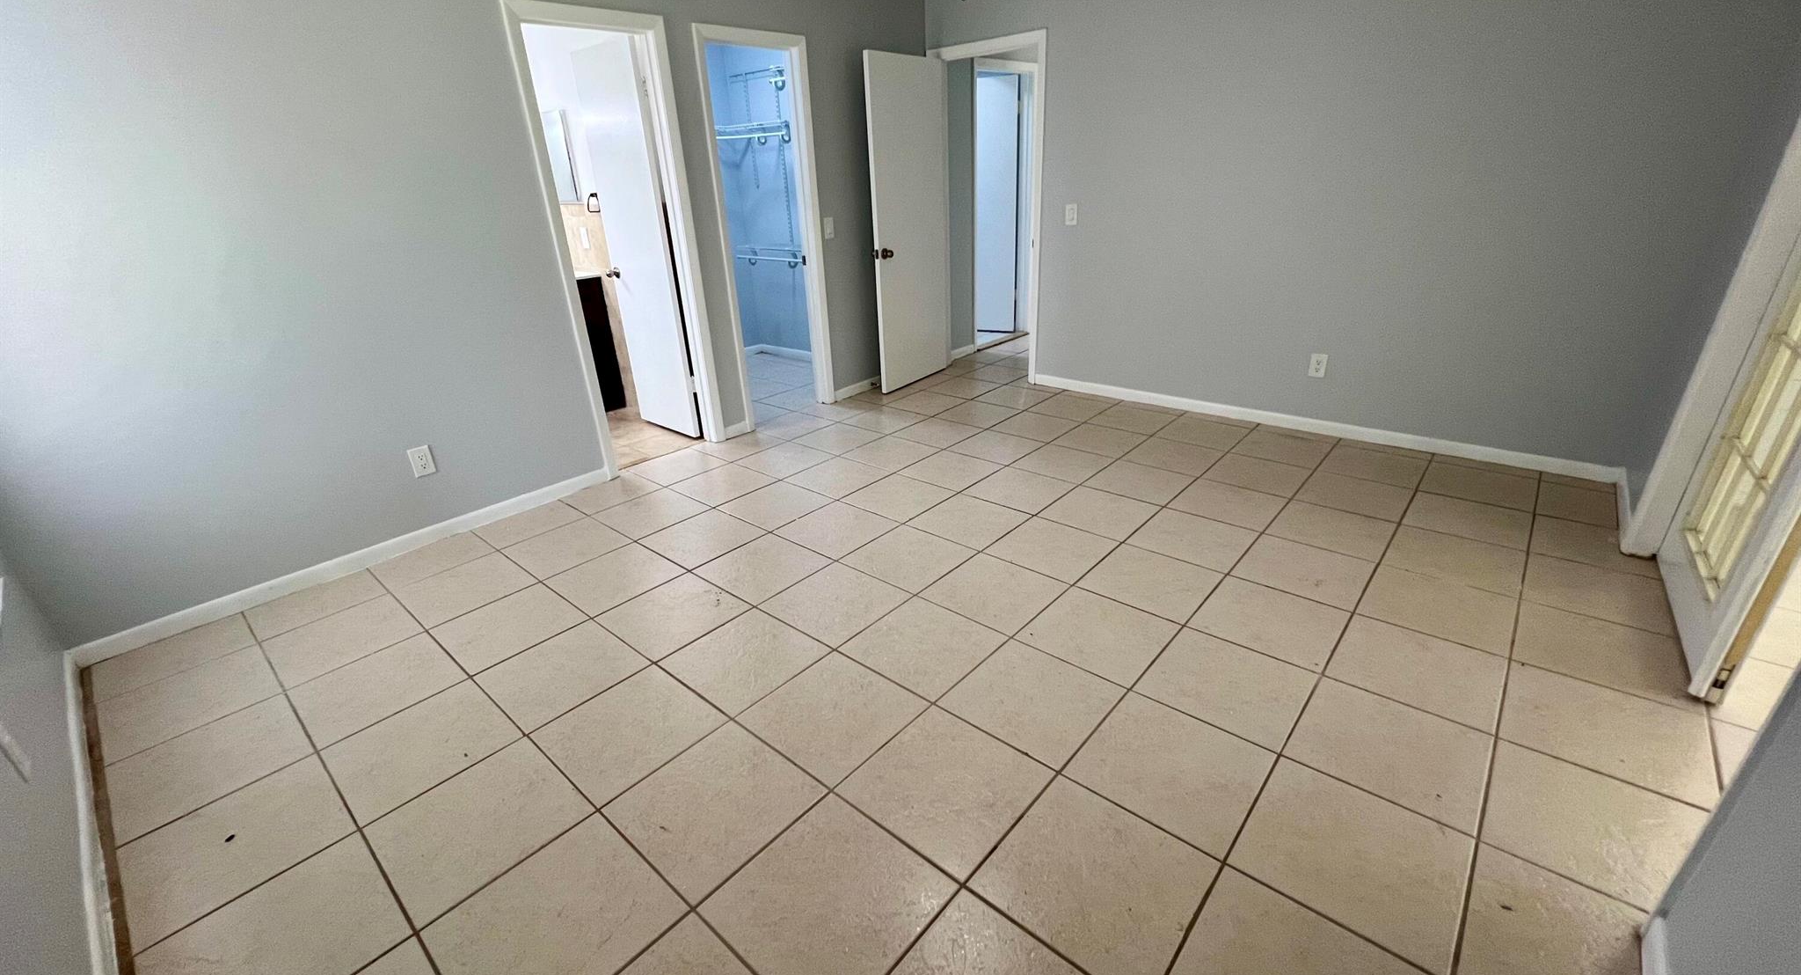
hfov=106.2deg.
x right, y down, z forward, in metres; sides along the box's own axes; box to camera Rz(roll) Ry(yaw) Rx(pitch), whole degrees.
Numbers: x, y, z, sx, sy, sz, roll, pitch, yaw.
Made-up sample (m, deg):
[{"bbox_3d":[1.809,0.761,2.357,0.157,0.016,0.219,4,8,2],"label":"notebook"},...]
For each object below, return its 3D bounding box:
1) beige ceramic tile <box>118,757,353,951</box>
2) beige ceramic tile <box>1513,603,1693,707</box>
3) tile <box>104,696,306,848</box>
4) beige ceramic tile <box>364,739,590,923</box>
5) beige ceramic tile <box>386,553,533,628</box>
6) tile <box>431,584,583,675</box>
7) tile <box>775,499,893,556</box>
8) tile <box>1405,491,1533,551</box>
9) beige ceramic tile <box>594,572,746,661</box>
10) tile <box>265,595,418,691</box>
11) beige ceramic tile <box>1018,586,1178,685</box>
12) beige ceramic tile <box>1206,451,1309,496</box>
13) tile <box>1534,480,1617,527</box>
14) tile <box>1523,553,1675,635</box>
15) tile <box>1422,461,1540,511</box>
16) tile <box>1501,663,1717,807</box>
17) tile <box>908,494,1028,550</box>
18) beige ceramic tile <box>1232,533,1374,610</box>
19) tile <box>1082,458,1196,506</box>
[{"bbox_3d":[-1.611,0.859,1.650,0.400,0.010,0.390,17,31,38],"label":"beige ceramic tile"},{"bbox_3d":[2.190,0.521,2.111,0.408,0.012,0.415,18,32,38],"label":"beige ceramic tile"},{"bbox_3d":[-1.937,0.771,1.903,0.398,0.010,0.398,17,31,38],"label":"tile"},{"bbox_3d":[-1.011,0.804,1.630,0.393,0.010,0.393,17,31,38],"label":"beige ceramic tile"},{"bbox_3d":[-1.739,0.404,2.709,0.400,0.010,0.400,17,31,38],"label":"beige ceramic tile"},{"bbox_3d":[-1.410,0.502,2.447,0.398,0.010,0.398,17,31,38],"label":"tile"},{"bbox_3d":[-0.284,0.194,3.081,0.415,0.012,0.415,18,31,38],"label":"tile"},{"bbox_3d":[2.405,0.138,2.869,0.400,0.010,0.400,17,31,38],"label":"tile"},{"bbox_3d":[-0.822,0.459,2.463,0.406,0.010,0.406,18,31,38],"label":"beige ceramic tile"},{"bbox_3d":[-1.988,0.538,2.415,0.398,0.010,0.398,17,31,38],"label":"tile"},{"bbox_3d":[0.668,0.491,2.284,0.398,0.010,0.398,17,31,38],"label":"beige ceramic tile"},{"bbox_3d":[1.752,-0.064,3.319,0.395,0.012,0.395,19,33,37],"label":"beige ceramic tile"},{"bbox_3d":[2.835,0.075,2.839,0.237,0.010,0.400,17,31,38],"label":"tile"},{"bbox_3d":[2.479,0.383,2.390,0.410,0.012,0.415,18,32,39],"label":"tile"},{"bbox_3d":[2.651,-0.001,3.101,0.395,0.012,0.395,19,33,37],"label":"tile"},{"bbox_3d":[1.903,0.659,1.835,0.406,0.012,0.413,18,32,38],"label":"tile"},{"bbox_3d":[0.319,0.155,3.108,0.415,0.012,0.415,18,31,38],"label":"tile"},{"bbox_3d":[1.530,0.313,2.563,0.400,0.010,0.400,17,31,38],"label":"beige ceramic tile"},{"bbox_3d":[1.158,-0.026,3.272,0.393,0.010,0.393,17,31,38],"label":"tile"}]

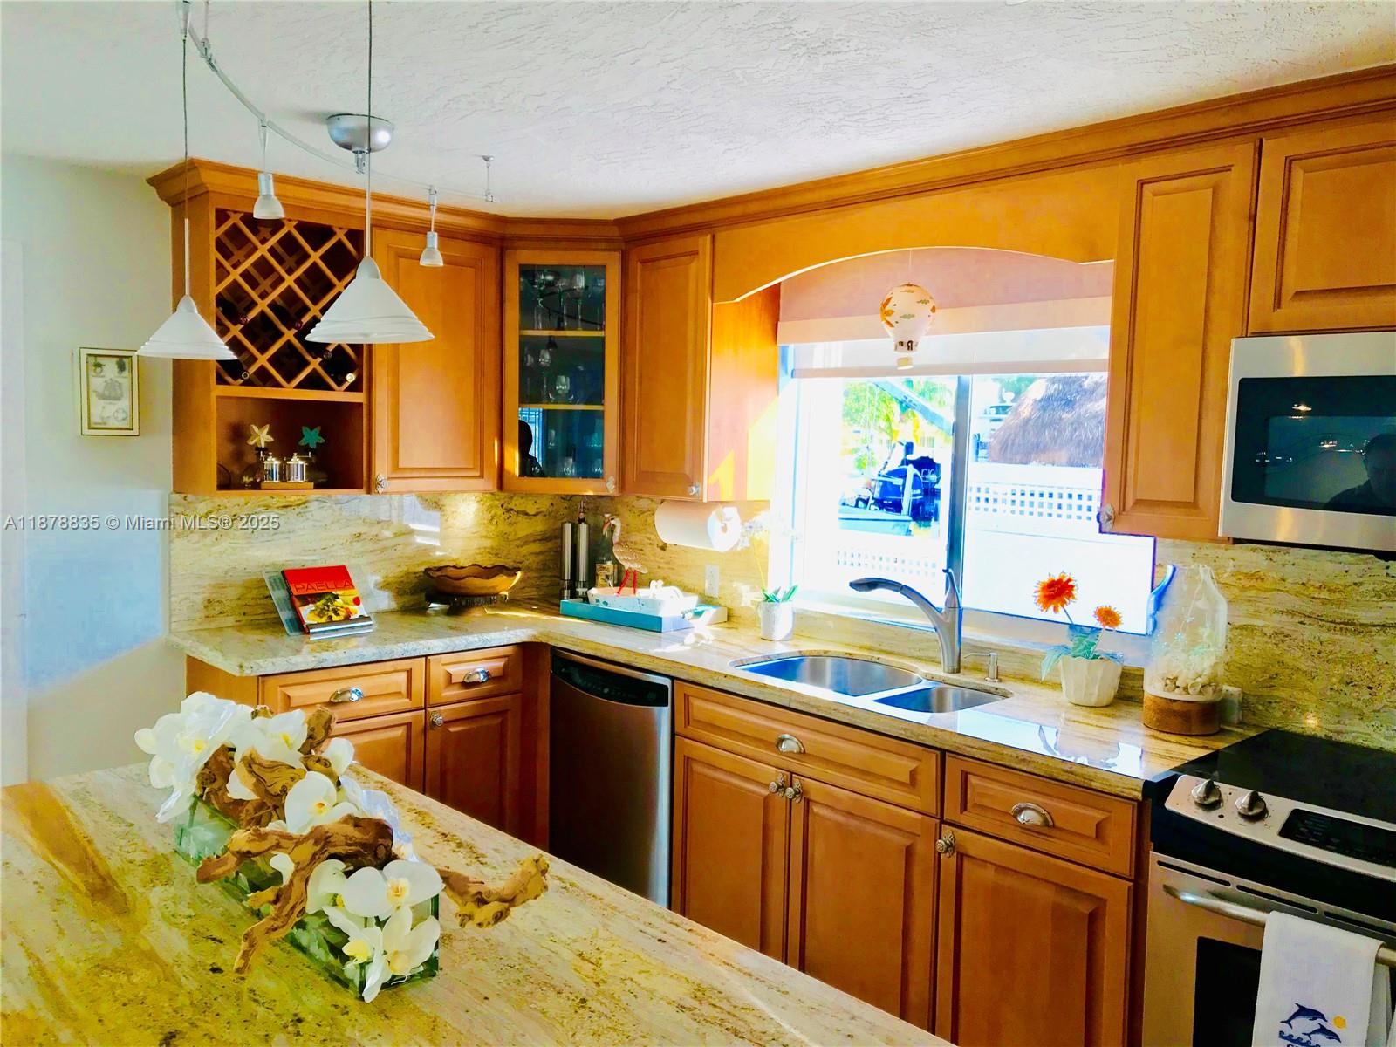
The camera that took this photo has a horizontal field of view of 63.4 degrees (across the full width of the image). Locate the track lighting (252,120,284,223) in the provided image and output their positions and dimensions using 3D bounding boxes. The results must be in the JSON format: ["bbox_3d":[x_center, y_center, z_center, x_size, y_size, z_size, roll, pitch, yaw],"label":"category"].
[{"bbox_3d":[-0.863,-0.713,2.271,0.067,0.203,0.067,-2,6,-43],"label":"track lighting"}]

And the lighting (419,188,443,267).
[{"bbox_3d":[-0.684,-0.761,2.901,0.062,0.198,0.062,-2,6,-42],"label":"lighting"}]

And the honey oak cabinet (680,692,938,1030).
[{"bbox_3d":[0.461,0.896,3.172,0.622,0.845,0.925,-2,6,-43],"label":"honey oak cabinet"}]

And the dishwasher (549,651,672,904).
[{"bbox_3d":[-0.071,0.844,3.736,0.604,0.845,0.602,-2,6,-42],"label":"dishwasher"}]

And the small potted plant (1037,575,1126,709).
[{"bbox_3d":[0.976,0.296,2.874,0.177,0.324,0.187,-2,6,-43],"label":"small potted plant"}]

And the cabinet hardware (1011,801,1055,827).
[{"bbox_3d":[0.711,0.616,2.395,0.028,0.040,0.097,-2,6,-42],"label":"cabinet hardware"}]

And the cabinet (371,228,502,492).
[{"bbox_3d":[-0.972,-0.543,3.875,0.474,0.847,0.334,-2,6,-43],"label":"cabinet"}]

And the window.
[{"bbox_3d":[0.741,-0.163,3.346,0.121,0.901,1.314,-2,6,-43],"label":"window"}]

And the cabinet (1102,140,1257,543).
[{"bbox_3d":[1.162,-0.394,2.597,0.312,0.854,0.305,-2,6,-42],"label":"cabinet"}]

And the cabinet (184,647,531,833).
[{"bbox_3d":[-1.101,0.815,3.713,0.911,0.845,0.577,-2,6,-43],"label":"cabinet"}]

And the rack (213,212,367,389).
[{"bbox_3d":[-1.333,-0.676,3.544,0.463,0.515,0.309,-2,6,-42],"label":"rack"}]

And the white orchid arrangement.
[{"bbox_3d":[-0.546,0.398,1.518,0.273,0.241,0.708,-2,6,-43],"label":"white orchid arrangement"}]

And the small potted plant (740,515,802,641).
[{"bbox_3d":[0.237,0.178,3.752,0.155,0.428,0.196,-2,6,-42],"label":"small potted plant"}]

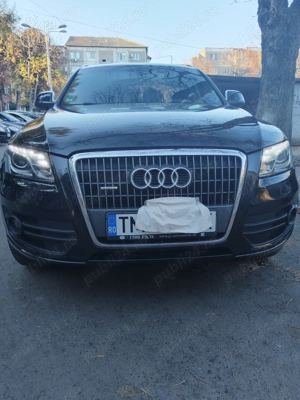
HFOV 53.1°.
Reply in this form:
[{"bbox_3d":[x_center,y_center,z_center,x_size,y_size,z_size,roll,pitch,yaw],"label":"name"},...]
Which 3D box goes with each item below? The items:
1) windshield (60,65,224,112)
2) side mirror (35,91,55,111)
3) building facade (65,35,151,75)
[{"bbox_3d":[-0.105,-1.038,2.911,1.500,0.200,0.950,-1,48,-5],"label":"windshield"},{"bbox_3d":[-1.000,-0.953,2.900,0.210,0.185,0.150,-1,16,-5],"label":"side mirror"},{"bbox_3d":[-8.300,-24.780,61.530,16.000,15.500,9.000,-1,16,-4],"label":"building facade"}]

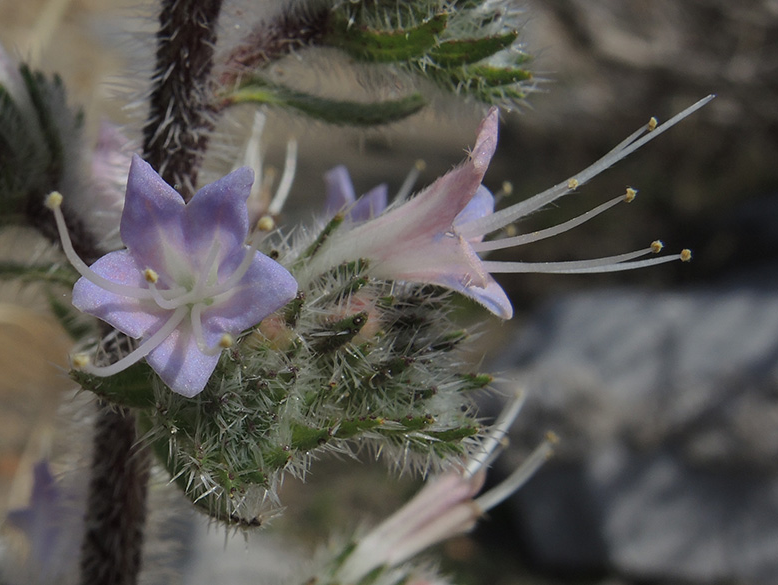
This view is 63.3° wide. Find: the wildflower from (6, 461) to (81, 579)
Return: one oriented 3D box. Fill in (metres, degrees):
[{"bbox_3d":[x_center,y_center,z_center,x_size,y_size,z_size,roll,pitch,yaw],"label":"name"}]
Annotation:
[{"bbox_3d":[-0.052,0.034,0.095,0.011,0.018,0.012,3,10,18],"label":"wildflower"}]

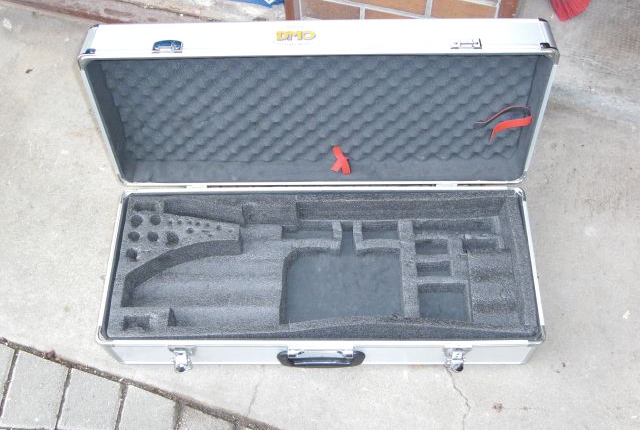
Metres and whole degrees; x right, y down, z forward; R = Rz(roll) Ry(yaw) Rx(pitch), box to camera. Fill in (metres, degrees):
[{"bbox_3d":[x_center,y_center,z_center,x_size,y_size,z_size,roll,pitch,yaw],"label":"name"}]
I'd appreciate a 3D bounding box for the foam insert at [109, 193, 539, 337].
[{"bbox_3d":[0.003,0.103,1.226,0.670,0.113,0.252,0,62,2],"label":"foam insert"}]

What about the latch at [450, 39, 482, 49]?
[{"bbox_3d":[0.211,-0.245,1.035,0.042,0.006,0.022,0,47,2],"label":"latch"}]

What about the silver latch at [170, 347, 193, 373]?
[{"bbox_3d":[-0.226,0.235,1.177,0.034,0.056,0.025,0,62,2],"label":"silver latch"}]

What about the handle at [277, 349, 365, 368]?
[{"bbox_3d":[0.001,0.234,1.172,0.139,0.040,0.021,0,62,2],"label":"handle"}]

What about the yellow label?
[{"bbox_3d":[-0.035,-0.267,1.069,0.057,0.002,0.025,0,47,2],"label":"yellow label"}]

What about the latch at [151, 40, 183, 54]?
[{"bbox_3d":[-0.224,-0.247,1.057,0.040,0.006,0.025,0,47,2],"label":"latch"}]

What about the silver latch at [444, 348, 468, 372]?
[{"bbox_3d":[0.220,0.231,1.158,0.034,0.056,0.025,0,62,2],"label":"silver latch"}]

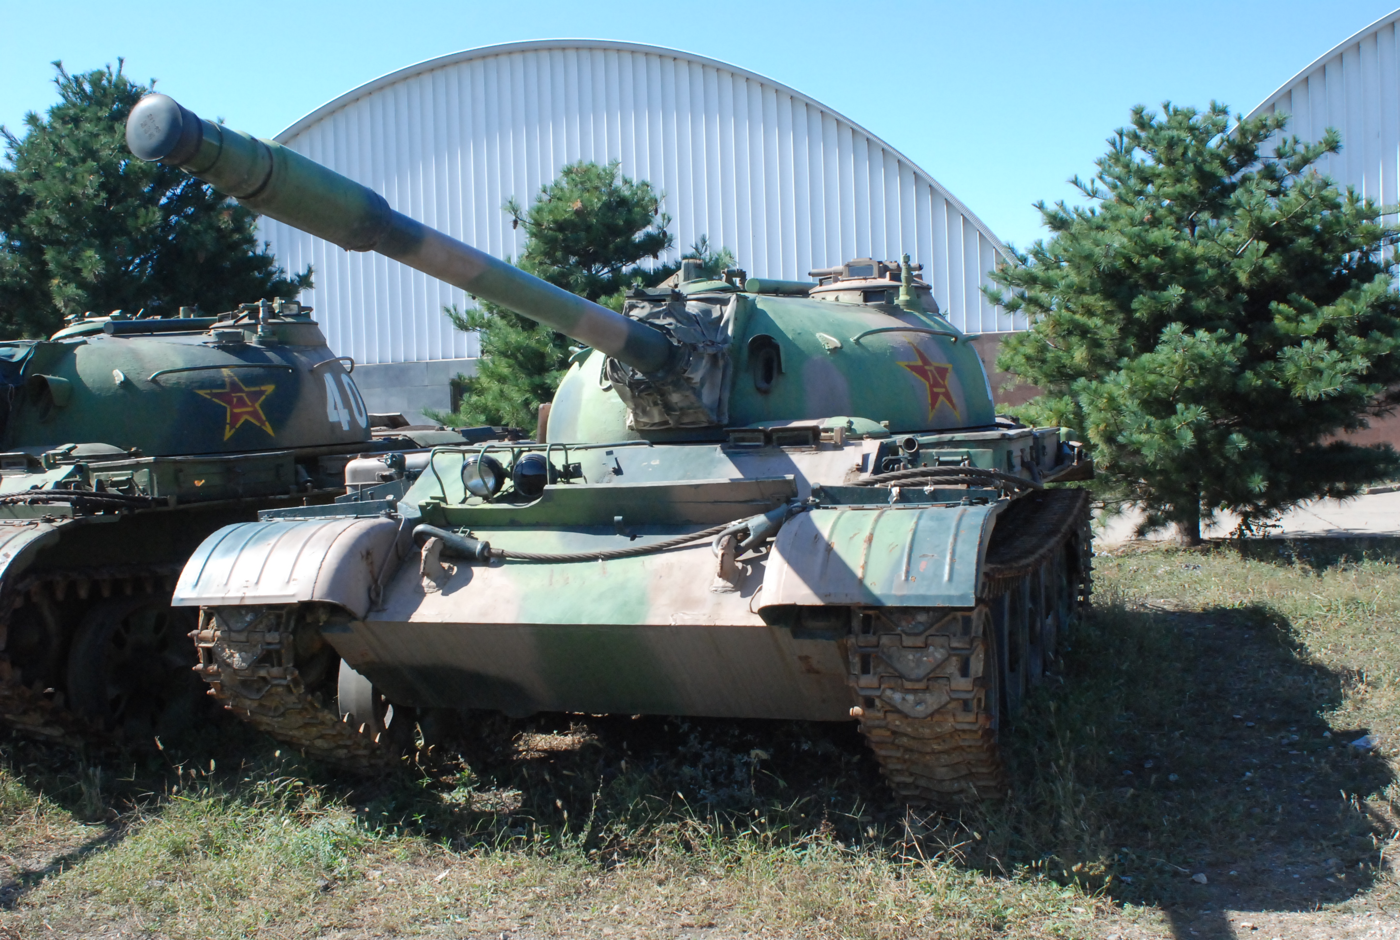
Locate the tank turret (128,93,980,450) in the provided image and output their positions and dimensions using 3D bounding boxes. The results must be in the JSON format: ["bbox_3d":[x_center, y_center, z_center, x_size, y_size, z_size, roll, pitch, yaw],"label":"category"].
[{"bbox_3d":[-0.217,-0.516,5.536,2.220,0.890,5.580,-2,2,20],"label":"tank turret"}]

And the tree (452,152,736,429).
[{"bbox_3d":[-1.082,-1.150,15.047,3.400,4.300,3.400,-2,1,0],"label":"tree"}]

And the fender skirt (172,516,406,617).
[{"bbox_3d":[-1.452,0.340,5.164,0.730,0.325,0.610,-2,2,20],"label":"fender skirt"}]

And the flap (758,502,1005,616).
[{"bbox_3d":[0.573,0.269,4.446,0.690,0.315,0.610,-2,2,20],"label":"flap"}]

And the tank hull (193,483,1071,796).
[{"bbox_3d":[0.364,0.568,7.074,2.860,1.190,5.320,-2,2,20],"label":"tank hull"}]

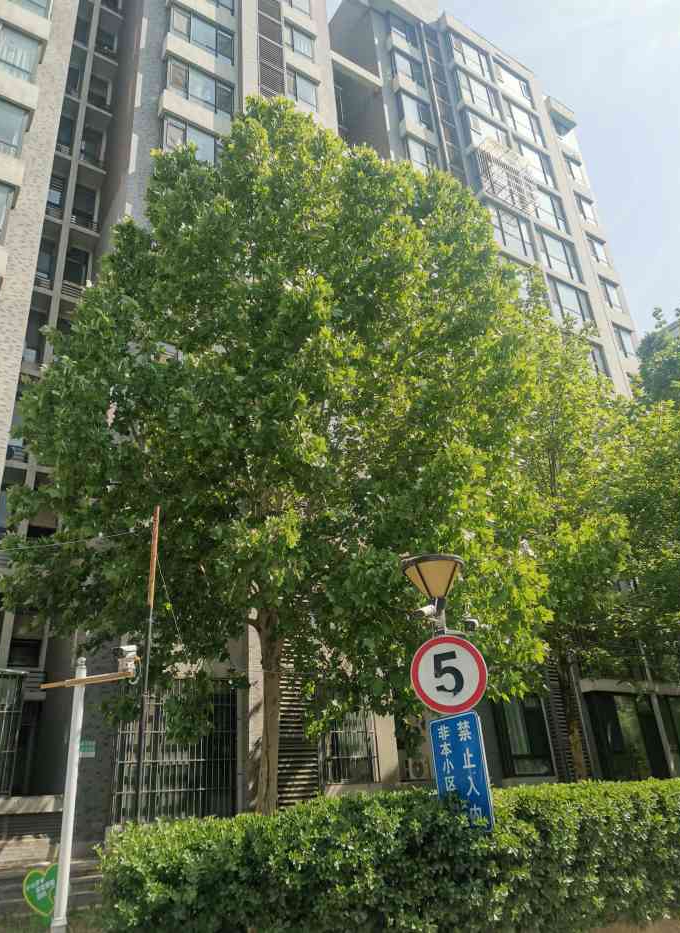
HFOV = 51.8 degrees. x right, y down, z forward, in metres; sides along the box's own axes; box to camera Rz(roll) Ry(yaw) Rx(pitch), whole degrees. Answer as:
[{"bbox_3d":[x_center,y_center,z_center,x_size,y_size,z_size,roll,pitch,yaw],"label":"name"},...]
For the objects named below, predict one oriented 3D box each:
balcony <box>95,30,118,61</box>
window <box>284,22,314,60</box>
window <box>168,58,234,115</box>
[{"bbox_3d":[-8.872,-15.278,26.411,0.898,1.162,0.850,13,-31,-31],"label":"balcony"},{"bbox_3d":[-1.615,-16.340,27.085,1.250,1.447,0.200,13,-31,-31],"label":"window"},{"bbox_3d":[-4.496,-12.186,22.641,2.276,1.602,0.200,13,-31,-31],"label":"window"}]

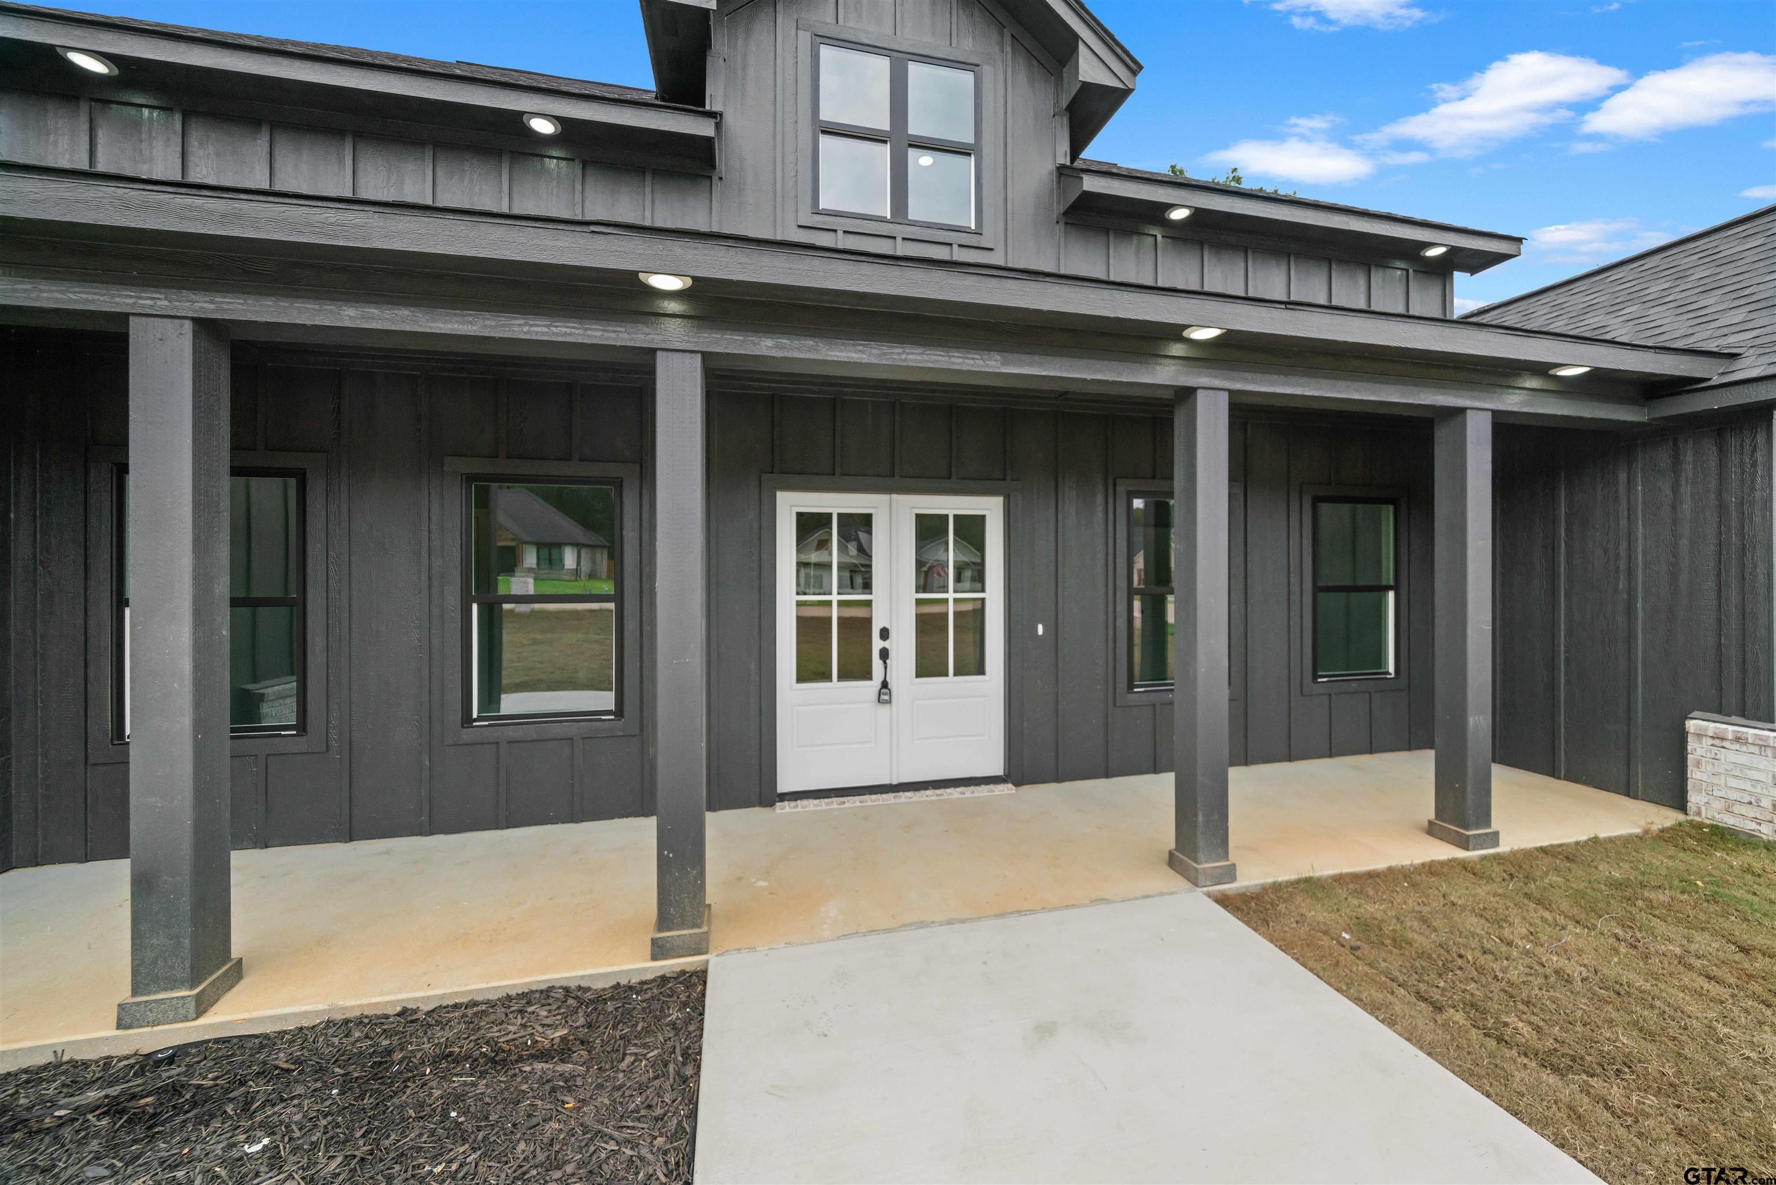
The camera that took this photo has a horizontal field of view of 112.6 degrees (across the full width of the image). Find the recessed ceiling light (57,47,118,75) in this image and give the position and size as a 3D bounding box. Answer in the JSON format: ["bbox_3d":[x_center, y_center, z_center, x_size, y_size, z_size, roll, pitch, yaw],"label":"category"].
[{"bbox_3d":[-3.988,-2.638,2.954,0.175,0.030,0.175,-1,0,-12],"label":"recessed ceiling light"}]

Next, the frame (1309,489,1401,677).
[{"bbox_3d":[3.933,-0.011,4.975,0.900,1.520,0.090,-1,0,-12],"label":"frame"}]

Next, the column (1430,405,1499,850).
[{"bbox_3d":[3.370,0.212,3.475,0.217,2.497,0.215,-1,0,-12],"label":"column"}]

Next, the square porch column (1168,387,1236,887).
[{"bbox_3d":[1.637,0.228,3.097,0.217,2.497,0.215,-1,0,-12],"label":"square porch column"}]

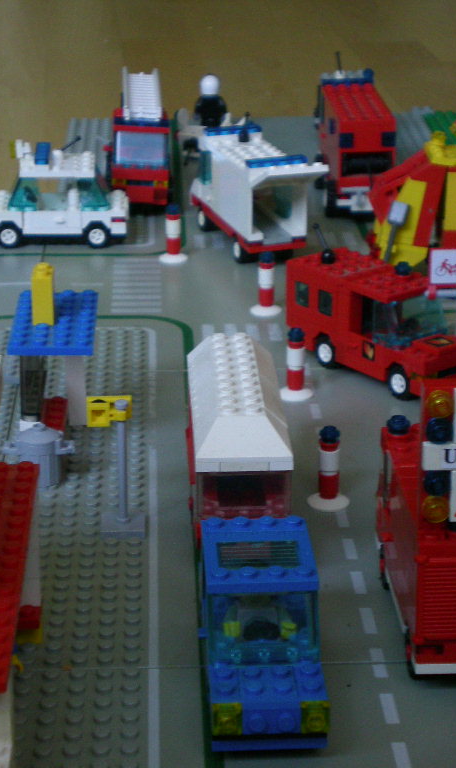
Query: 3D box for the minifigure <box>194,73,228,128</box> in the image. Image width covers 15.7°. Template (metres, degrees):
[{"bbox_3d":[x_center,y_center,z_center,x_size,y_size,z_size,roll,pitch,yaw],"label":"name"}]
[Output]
[{"bbox_3d":[-0.013,-0.195,1.161,0.025,0.042,0.016,0,21,-1],"label":"minifigure"}]

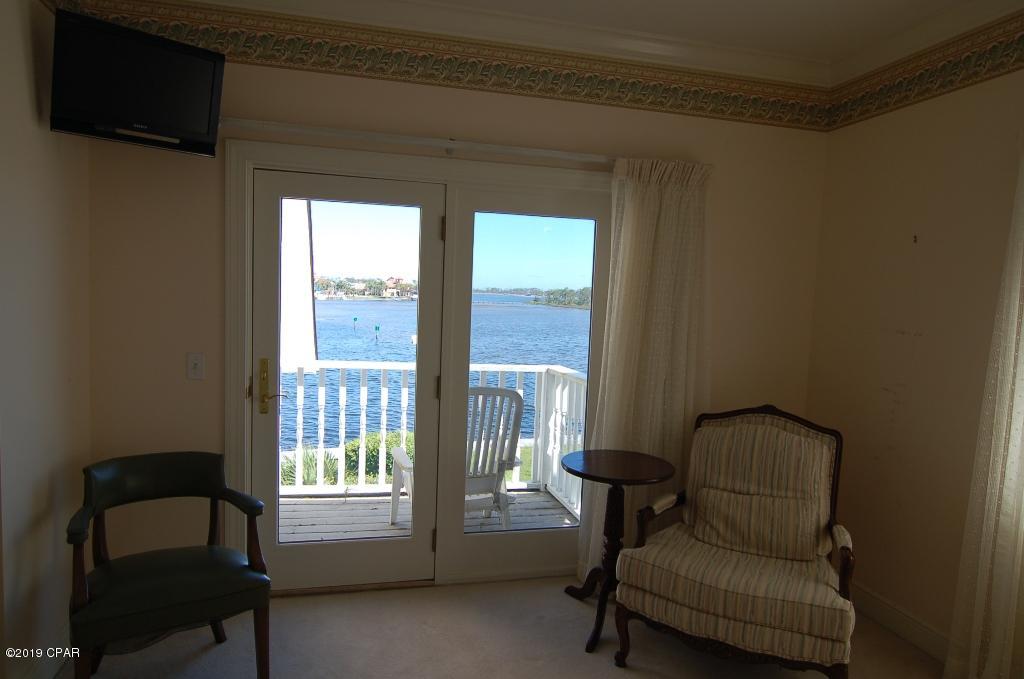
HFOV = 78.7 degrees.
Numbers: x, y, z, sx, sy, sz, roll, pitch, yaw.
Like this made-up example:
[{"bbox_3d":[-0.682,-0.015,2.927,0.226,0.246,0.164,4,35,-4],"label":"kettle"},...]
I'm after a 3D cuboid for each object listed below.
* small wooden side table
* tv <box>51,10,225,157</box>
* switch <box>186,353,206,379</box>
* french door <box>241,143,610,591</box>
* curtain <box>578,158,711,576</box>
[{"bbox_3d":[0.462,0.934,2.846,0.512,0.738,0.512,2,5,0],"label":"small wooden side table"},{"bbox_3d":[-1.414,-0.951,2.379,0.085,0.398,0.565,27,20,36],"label":"tv"},{"bbox_3d":[-1.424,0.122,2.810,0.071,0.117,0.013,1,5,-14],"label":"switch"},{"bbox_3d":[-0.367,0.192,3.093,1.867,2.089,0.090,1,5,-14],"label":"french door"},{"bbox_3d":[0.714,0.176,3.255,0.621,2.183,0.120,1,5,-14],"label":"curtain"}]

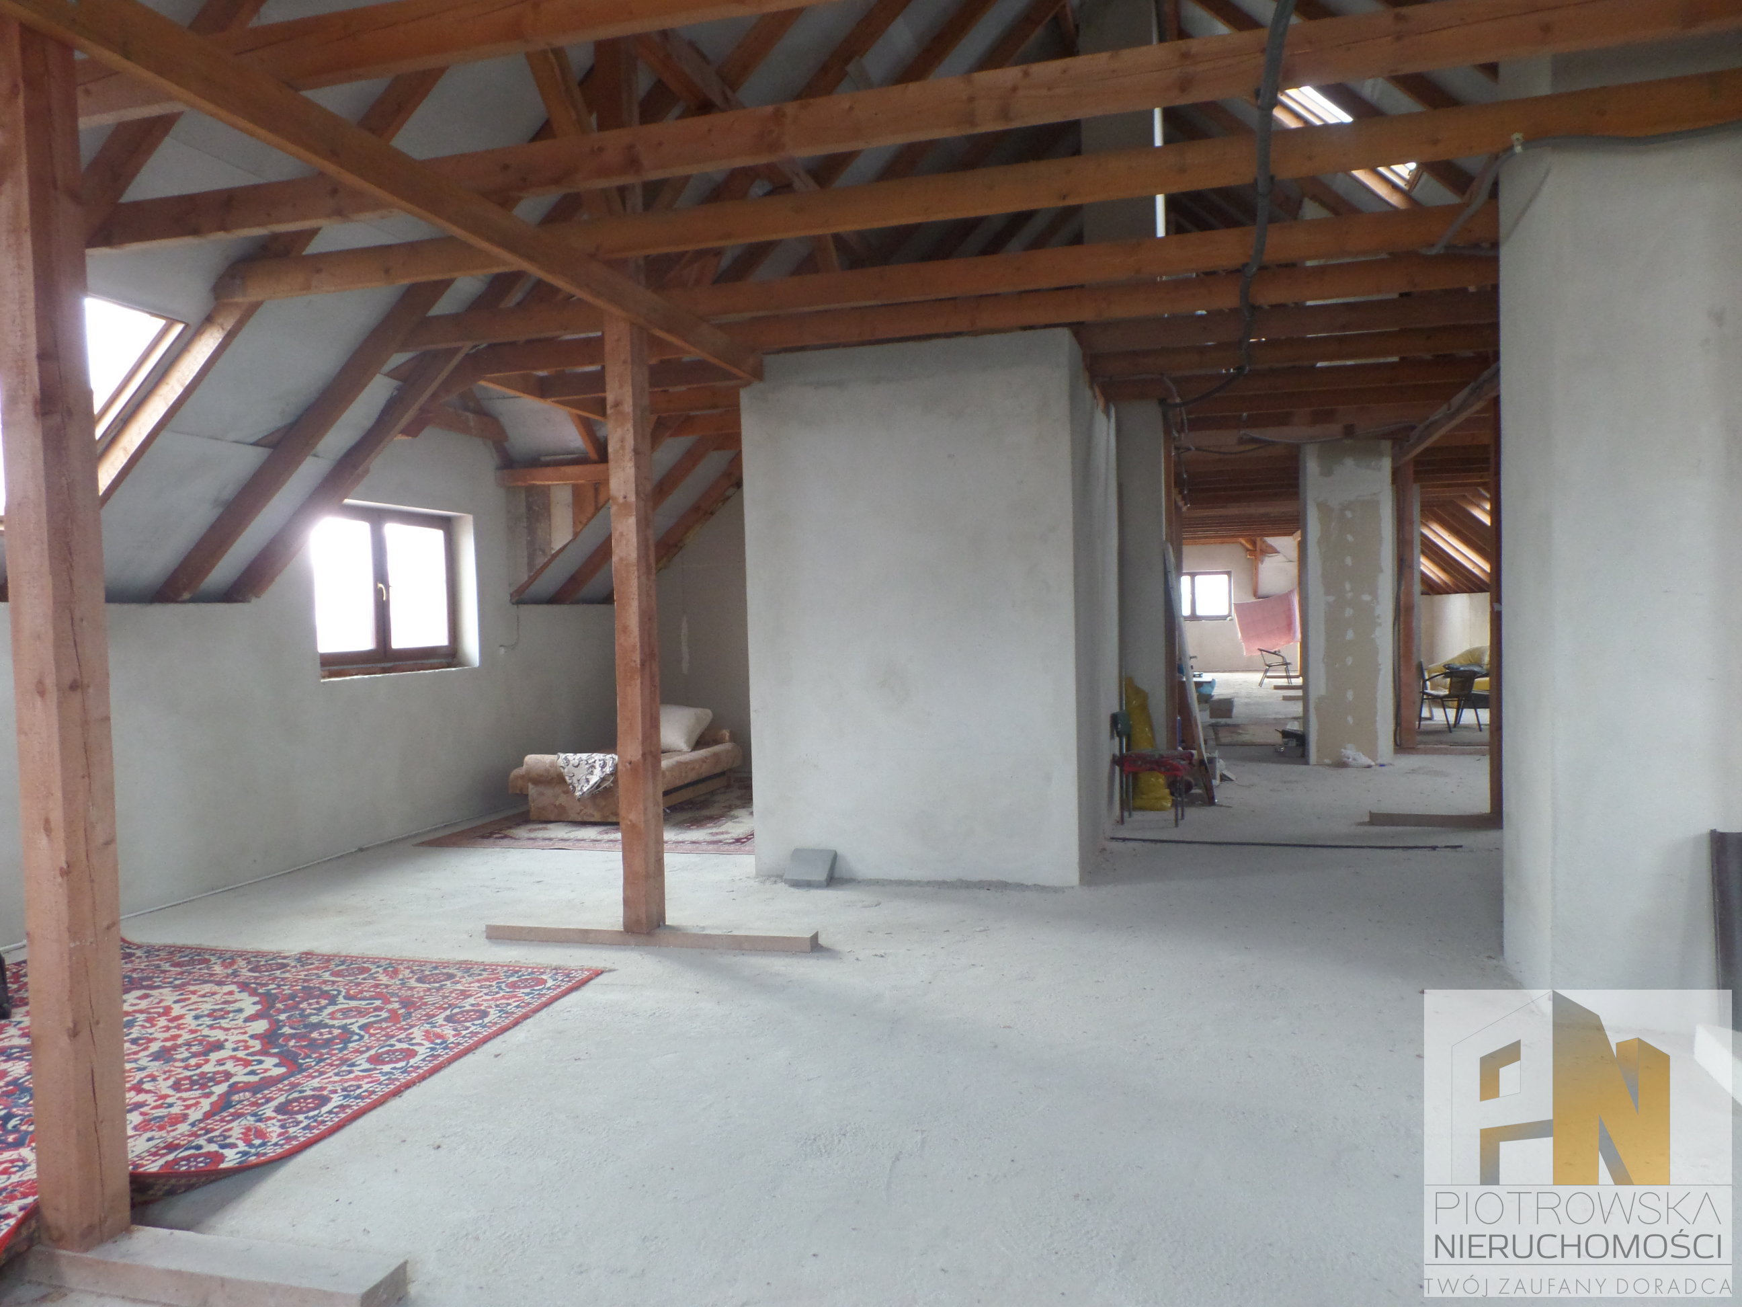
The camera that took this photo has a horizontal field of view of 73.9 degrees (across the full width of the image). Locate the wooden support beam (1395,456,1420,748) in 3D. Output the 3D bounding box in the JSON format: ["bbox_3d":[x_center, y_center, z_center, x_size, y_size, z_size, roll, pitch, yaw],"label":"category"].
[{"bbox_3d":[5.086,-0.435,10.916,0.126,2.706,0.140,-1,2,16],"label":"wooden support beam"}]

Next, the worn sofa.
[{"bbox_3d":[-1.915,0.937,9.427,1.078,0.497,2.170,-1,2,16],"label":"worn sofa"}]

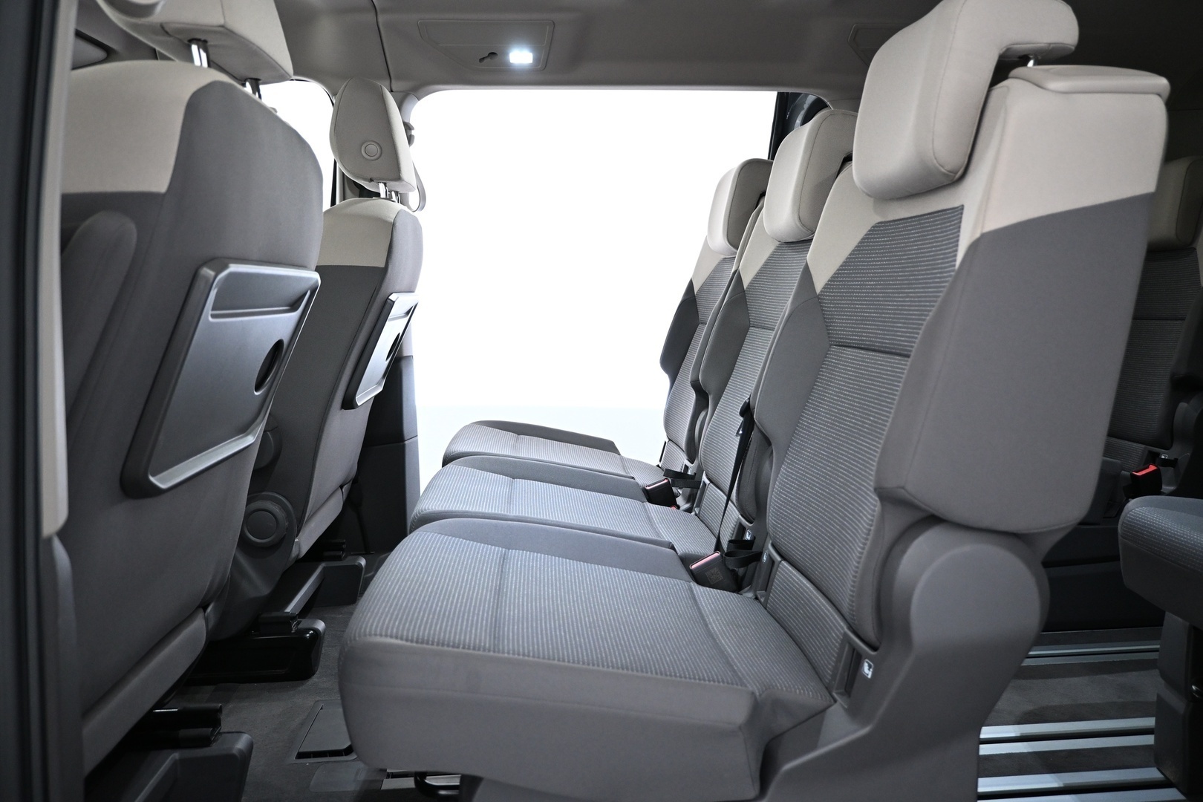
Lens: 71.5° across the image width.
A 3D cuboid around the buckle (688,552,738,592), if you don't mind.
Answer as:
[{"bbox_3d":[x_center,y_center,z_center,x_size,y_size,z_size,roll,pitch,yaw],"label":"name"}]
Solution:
[{"bbox_3d":[0.161,0.255,1.202,0.047,0.066,0.024,-27,9,-1],"label":"buckle"}]

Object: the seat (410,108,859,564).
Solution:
[{"bbox_3d":[0.082,0.035,1.390,0.742,1.015,0.441,-1,7,-5],"label":"seat"}]

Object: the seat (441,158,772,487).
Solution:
[{"bbox_3d":[0.046,-0.021,1.831,0.742,1.015,0.441,-1,7,-5],"label":"seat"}]

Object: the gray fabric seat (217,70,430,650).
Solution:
[{"bbox_3d":[-0.785,-0.078,1.728,0.810,1.143,0.531,-1,7,-5],"label":"gray fabric seat"}]

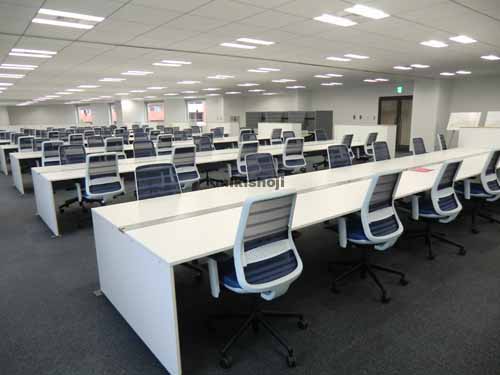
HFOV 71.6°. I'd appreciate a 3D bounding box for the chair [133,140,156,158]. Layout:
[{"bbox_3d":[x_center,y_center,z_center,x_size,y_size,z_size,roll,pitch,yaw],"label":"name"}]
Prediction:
[{"bbox_3d":[-1.852,-0.345,6.430,0.640,1.000,0.620,-10,15,-38],"label":"chair"}]

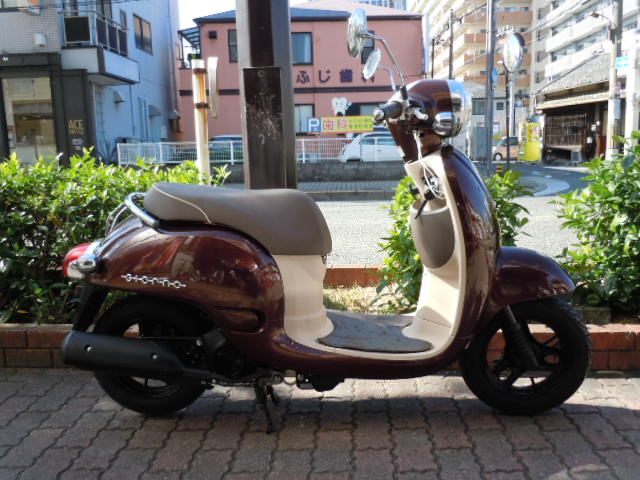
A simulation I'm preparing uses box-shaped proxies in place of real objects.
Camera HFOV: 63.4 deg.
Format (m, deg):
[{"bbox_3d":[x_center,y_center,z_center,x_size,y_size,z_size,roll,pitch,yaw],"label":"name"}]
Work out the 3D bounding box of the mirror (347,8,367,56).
[{"bbox_3d":[0.087,-0.479,1.197,0.033,0.108,0.108,16,14,13],"label":"mirror"}]

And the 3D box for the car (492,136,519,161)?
[{"bbox_3d":[11.587,-5.483,31.447,3.450,1.500,1.480,-1,10,3],"label":"car"}]

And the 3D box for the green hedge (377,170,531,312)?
[{"bbox_3d":[0.660,-0.024,2.573,0.740,0.629,0.580,-1,10,3],"label":"green hedge"}]

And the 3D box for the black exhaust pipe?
[{"bbox_3d":[-0.543,0.354,1.526,0.447,0.110,0.118,9,10,1],"label":"black exhaust pipe"}]

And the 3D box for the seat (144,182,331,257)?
[{"bbox_3d":[-0.252,-0.077,1.579,0.575,0.225,0.270,-1,10,3],"label":"seat"}]

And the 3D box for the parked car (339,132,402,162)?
[{"bbox_3d":[2.392,-3.227,19.200,3.500,1.550,1.520,-4,10,-13],"label":"parked car"}]

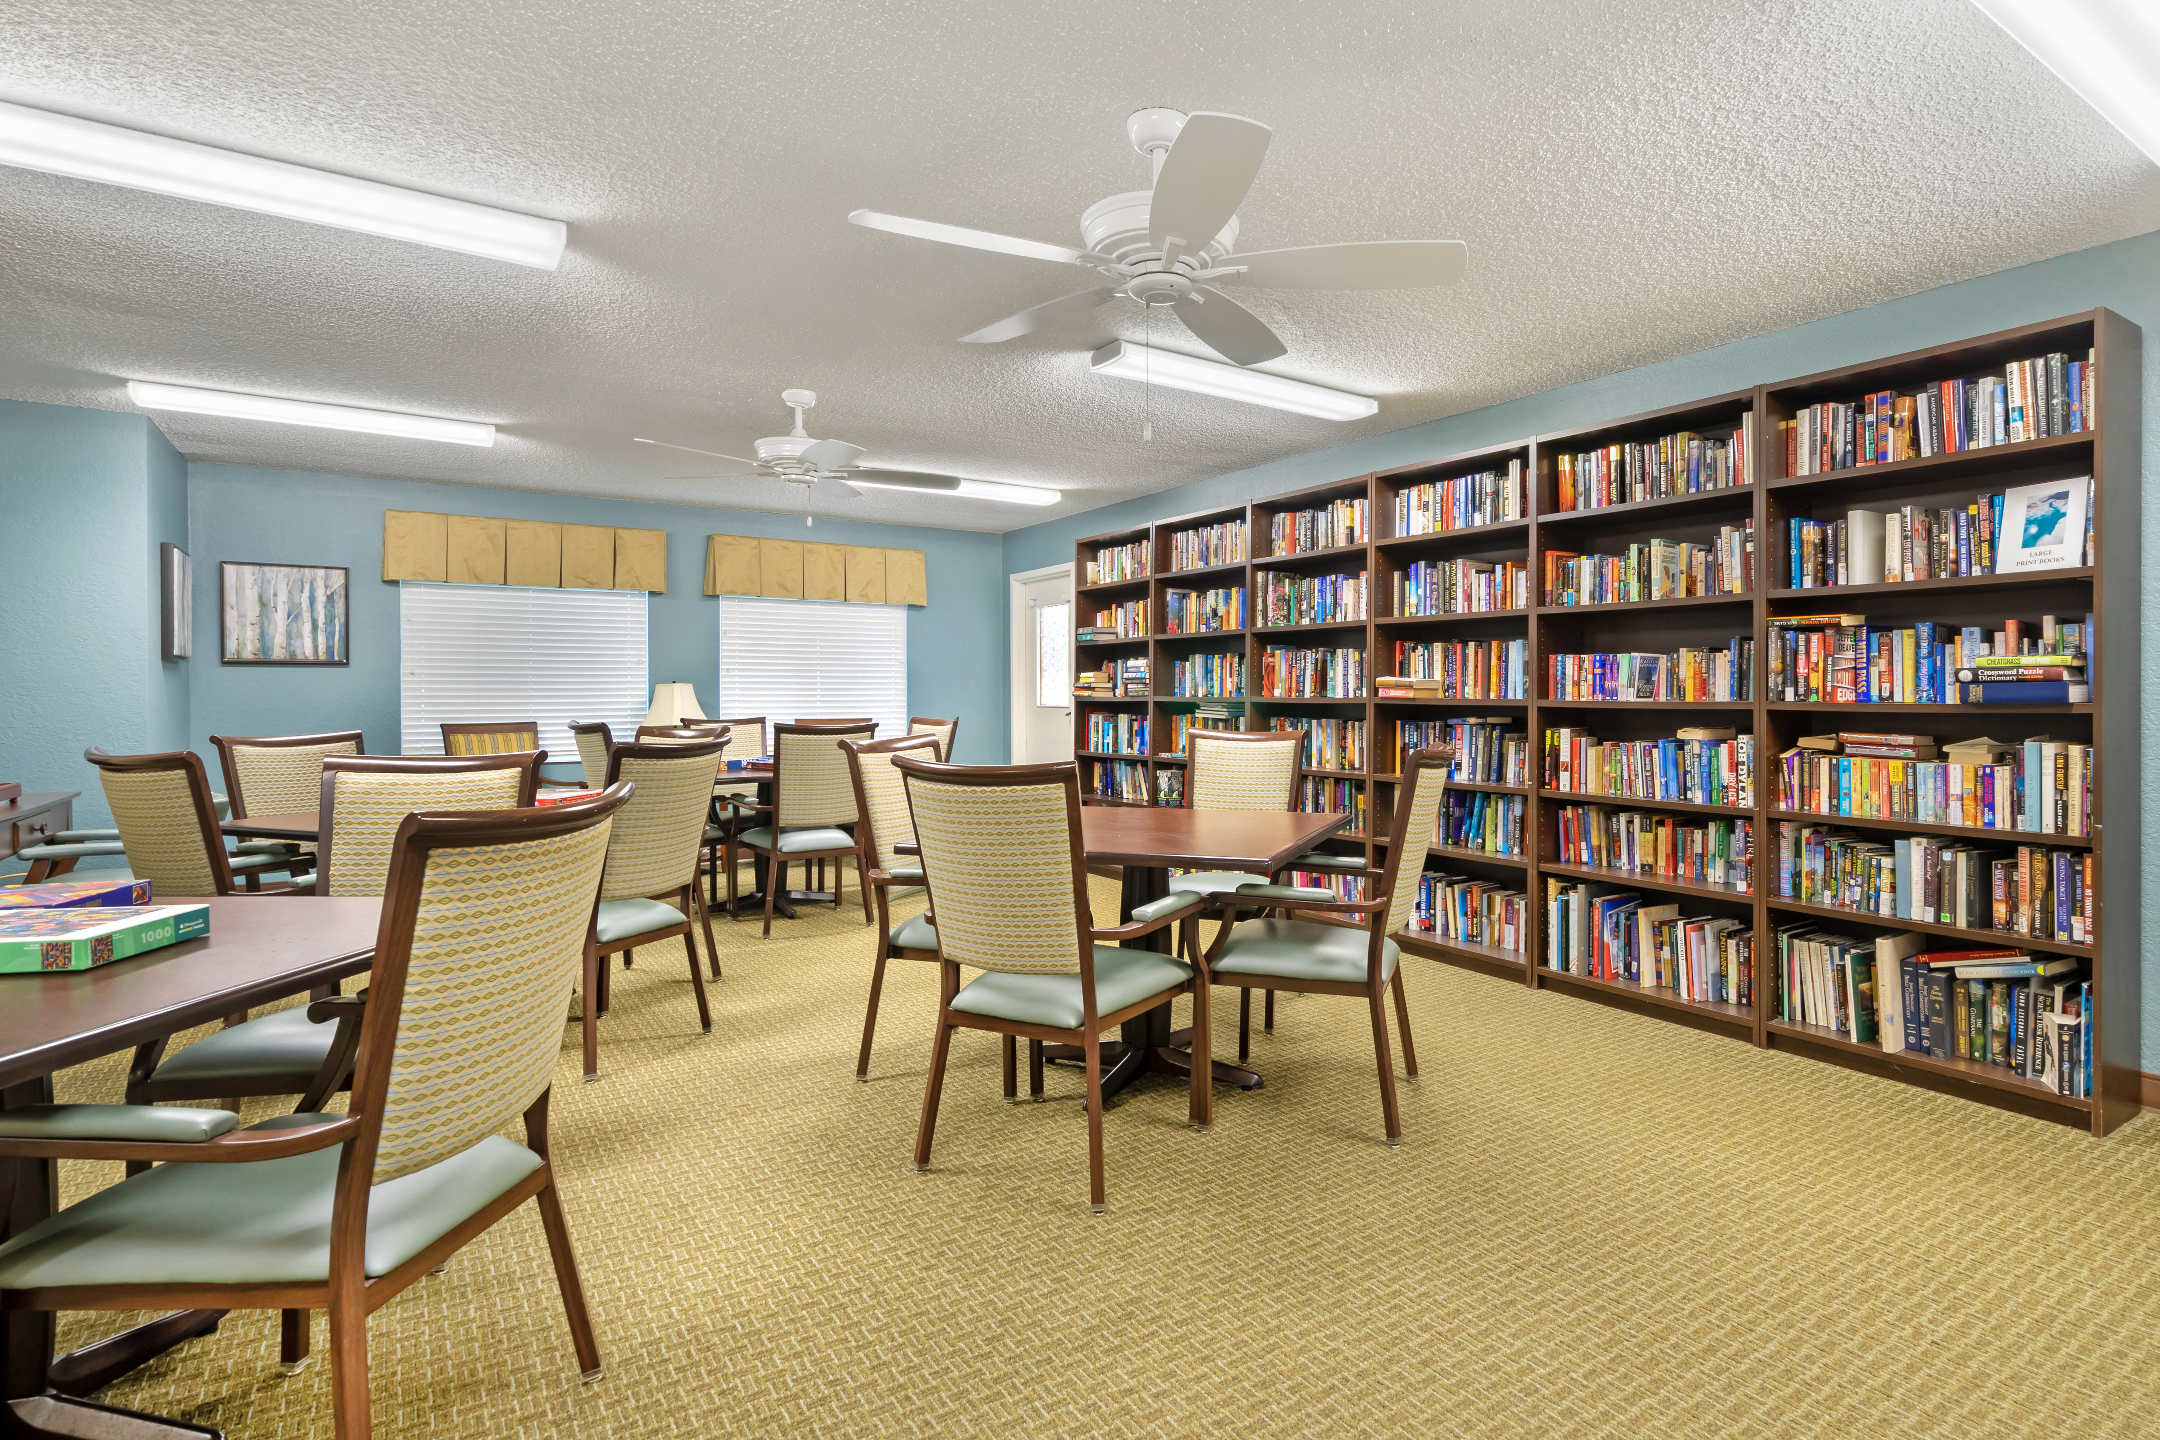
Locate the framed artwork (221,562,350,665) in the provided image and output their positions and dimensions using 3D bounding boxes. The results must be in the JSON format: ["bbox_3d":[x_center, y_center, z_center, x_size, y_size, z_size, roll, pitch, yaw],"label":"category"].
[{"bbox_3d":[-4.369,-0.570,5.292,0.554,0.557,0.040,-1,1,-30],"label":"framed artwork"}]

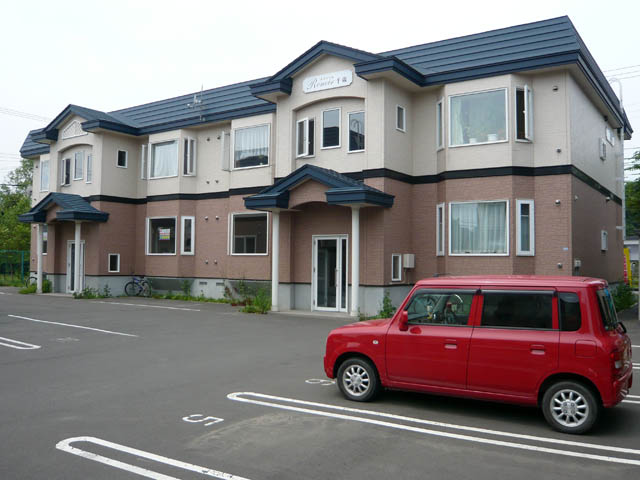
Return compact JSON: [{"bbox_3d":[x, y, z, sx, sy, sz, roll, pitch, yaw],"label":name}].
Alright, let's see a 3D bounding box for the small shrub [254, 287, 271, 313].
[{"bbox_3d":[-1.823,1.894,18.433,0.500,0.740,0.480,-1,-3,35],"label":"small shrub"}]

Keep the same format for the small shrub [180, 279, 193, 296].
[{"bbox_3d":[-4.735,1.702,20.983,0.450,0.660,0.450,-1,-2,34],"label":"small shrub"}]

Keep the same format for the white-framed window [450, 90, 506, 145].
[{"bbox_3d":[4.309,-3.316,16.138,1.690,1.510,0.120,-1,-2,35],"label":"white-framed window"}]

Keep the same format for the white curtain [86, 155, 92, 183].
[{"bbox_3d":[-8.968,-2.776,23.036,0.400,1.050,0.100,-1,-2,34],"label":"white curtain"}]

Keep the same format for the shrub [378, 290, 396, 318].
[{"bbox_3d":[1.875,1.800,16.431,0.450,0.790,0.450,-1,-3,35],"label":"shrub"}]

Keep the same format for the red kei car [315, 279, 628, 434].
[{"bbox_3d":[1.810,1.205,7.130,3.395,1.505,1.480,-1,-2,32],"label":"red kei car"}]

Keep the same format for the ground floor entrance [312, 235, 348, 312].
[{"bbox_3d":[0.317,1.011,17.855,1.240,2.300,0.150,-1,-3,35],"label":"ground floor entrance"}]

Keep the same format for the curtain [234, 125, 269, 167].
[{"bbox_3d":[-2.271,-3.116,19.614,1.480,1.330,0.100,-1,-2,34],"label":"curtain"}]

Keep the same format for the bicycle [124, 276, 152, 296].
[{"bbox_3d":[-7.386,1.844,23.982,1.600,0.930,0.500,-1,-3,35],"label":"bicycle"}]

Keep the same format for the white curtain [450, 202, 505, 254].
[{"bbox_3d":[4.084,-0.291,15.243,1.480,1.340,0.100,-1,-2,34],"label":"white curtain"}]

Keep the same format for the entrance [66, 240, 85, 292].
[{"bbox_3d":[-9.820,1.099,23.811,1.200,2.120,0.150,-1,-2,34],"label":"entrance"}]

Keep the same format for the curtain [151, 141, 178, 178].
[{"bbox_3d":[-6.254,-3.238,23.793,1.560,1.450,0.120,-1,-3,35],"label":"curtain"}]

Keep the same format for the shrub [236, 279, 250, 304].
[{"bbox_3d":[-2.650,1.784,20.490,0.420,0.880,0.420,-1,-3,35],"label":"shrub"}]

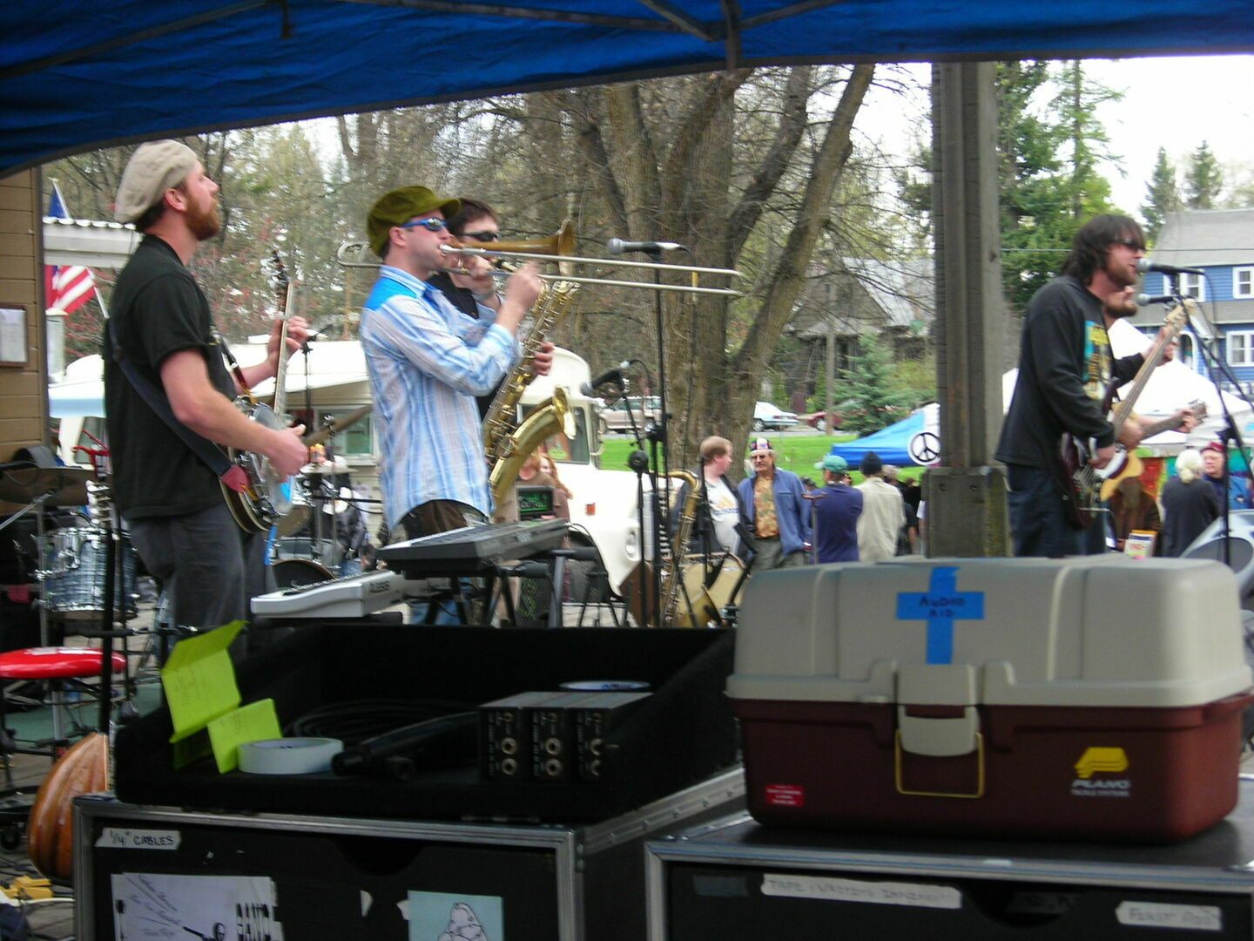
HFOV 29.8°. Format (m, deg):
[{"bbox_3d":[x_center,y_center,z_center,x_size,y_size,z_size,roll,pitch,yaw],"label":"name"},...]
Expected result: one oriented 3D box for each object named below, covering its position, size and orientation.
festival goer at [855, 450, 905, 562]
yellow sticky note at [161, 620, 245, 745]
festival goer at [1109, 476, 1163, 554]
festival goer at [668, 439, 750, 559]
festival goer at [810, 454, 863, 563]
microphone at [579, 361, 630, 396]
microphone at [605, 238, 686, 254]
[{"bbox_3d":[2.326,0.706,21.520,0.490,1.780,0.340,-1,1,0],"label":"festival goer"},{"bbox_3d":[-0.446,0.224,2.480,0.080,0.122,0.050,-6,-5,8],"label":"yellow sticky note"},{"bbox_3d":[4.000,0.745,18.500,0.440,1.420,0.320,-2,0,6],"label":"festival goer"},{"bbox_3d":[0.590,0.650,16.200,0.520,1.780,0.360,-2,0,-38],"label":"festival goer"},{"bbox_3d":[1.914,0.734,21.219,0.490,1.760,0.350,-2,1,-11],"label":"festival goer"},{"bbox_3d":[-0.071,-0.297,7.600,0.185,0.055,0.047,-31,0,0],"label":"microphone"},{"bbox_3d":[0.054,-0.648,6.800,0.232,0.052,0.052,-1,0,0],"label":"microphone"}]

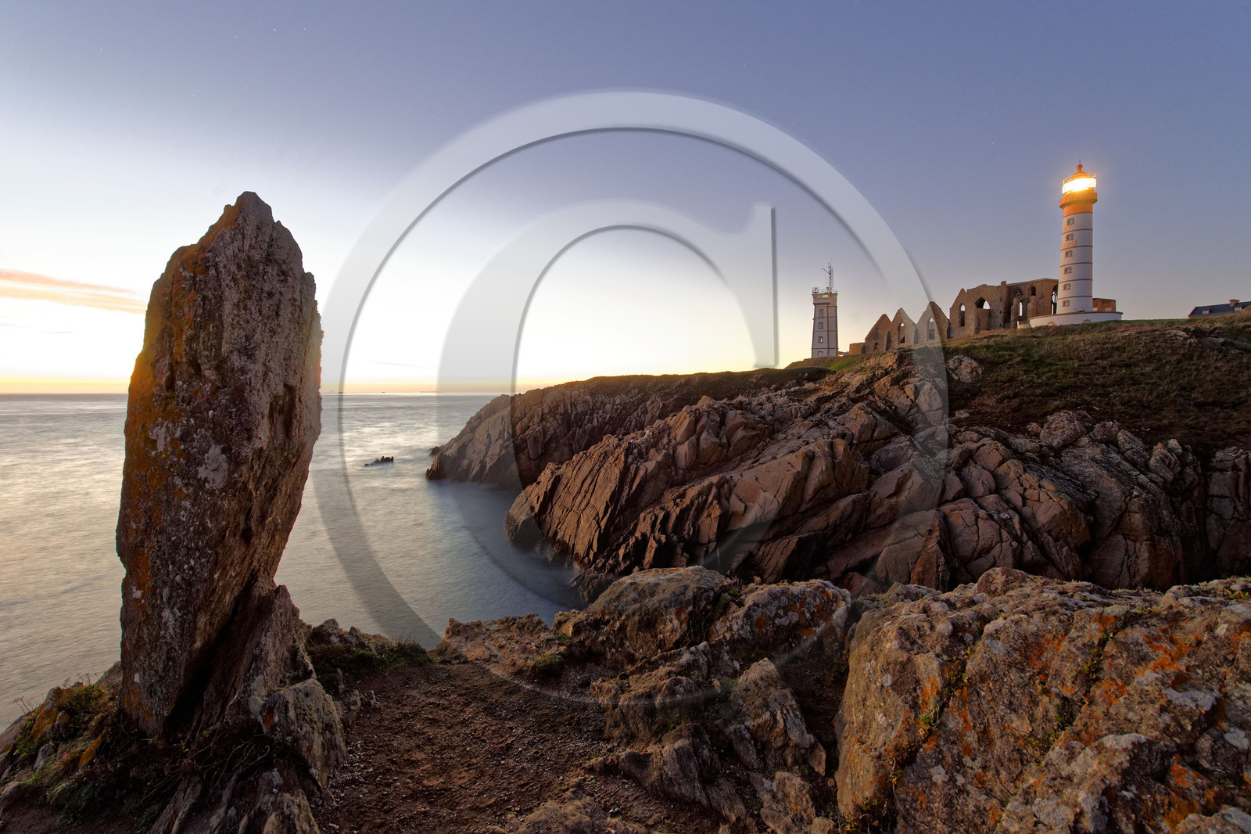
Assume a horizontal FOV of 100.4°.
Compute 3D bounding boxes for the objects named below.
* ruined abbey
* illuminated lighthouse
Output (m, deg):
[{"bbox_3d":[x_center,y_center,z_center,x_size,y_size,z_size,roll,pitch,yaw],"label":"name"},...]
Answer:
[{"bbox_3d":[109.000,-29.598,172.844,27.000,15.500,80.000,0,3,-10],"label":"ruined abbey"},{"bbox_3d":[104.100,-39.300,120.000,16.300,37.000,16.300,2,3,41],"label":"illuminated lighthouse"}]

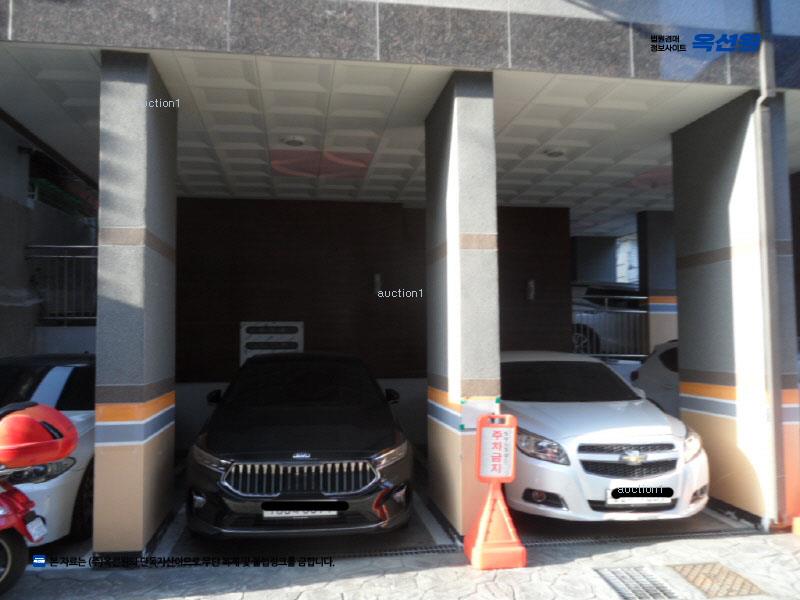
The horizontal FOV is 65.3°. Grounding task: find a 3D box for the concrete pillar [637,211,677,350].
[{"bbox_3d":[4.632,-0.177,10.941,0.800,2.700,0.330,0,-4,-9],"label":"concrete pillar"}]

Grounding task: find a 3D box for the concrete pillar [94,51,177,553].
[{"bbox_3d":[-2.115,0.049,5.106,0.334,3.721,1.087,0,-3,-9],"label":"concrete pillar"}]

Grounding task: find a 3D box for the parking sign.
[{"bbox_3d":[0.727,1.113,4.691,0.290,0.495,0.050,3,-4,-9],"label":"parking sign"}]

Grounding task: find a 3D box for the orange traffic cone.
[{"bbox_3d":[0.703,1.643,4.654,0.375,0.580,0.375,0,-4,-9],"label":"orange traffic cone"}]

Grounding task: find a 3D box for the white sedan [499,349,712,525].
[{"bbox_3d":[1.697,1.323,7.254,1.855,1.465,4.850,0,-3,-4],"label":"white sedan"}]

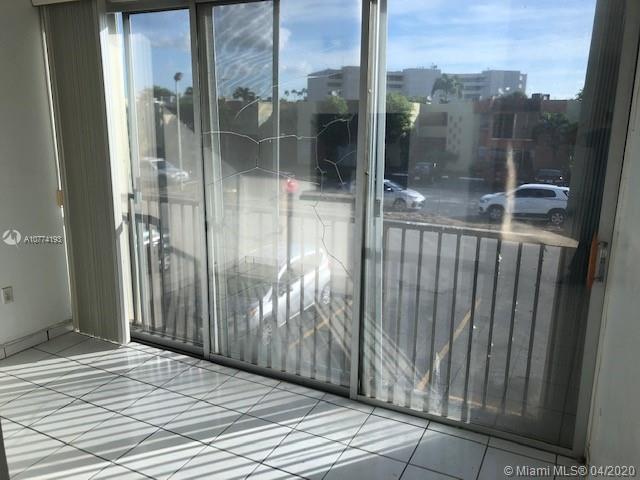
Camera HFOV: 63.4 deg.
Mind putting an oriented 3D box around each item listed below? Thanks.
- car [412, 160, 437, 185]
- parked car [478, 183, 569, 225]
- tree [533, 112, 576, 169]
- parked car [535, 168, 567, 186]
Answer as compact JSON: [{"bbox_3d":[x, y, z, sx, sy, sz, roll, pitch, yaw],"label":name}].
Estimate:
[{"bbox_3d":[7.802,-4.928,37.432,1.820,1.600,4.500,5,14,18],"label":"car"},{"bbox_3d":[9.368,-1.690,23.346,4.270,1.660,1.790,6,14,22],"label":"parked car"},{"bbox_3d":[17.070,-6.513,36.941,3.400,5.100,3.400,6,14,23],"label":"tree"},{"bbox_3d":[14.791,-3.779,33.062,1.830,1.470,4.600,6,14,23],"label":"parked car"}]

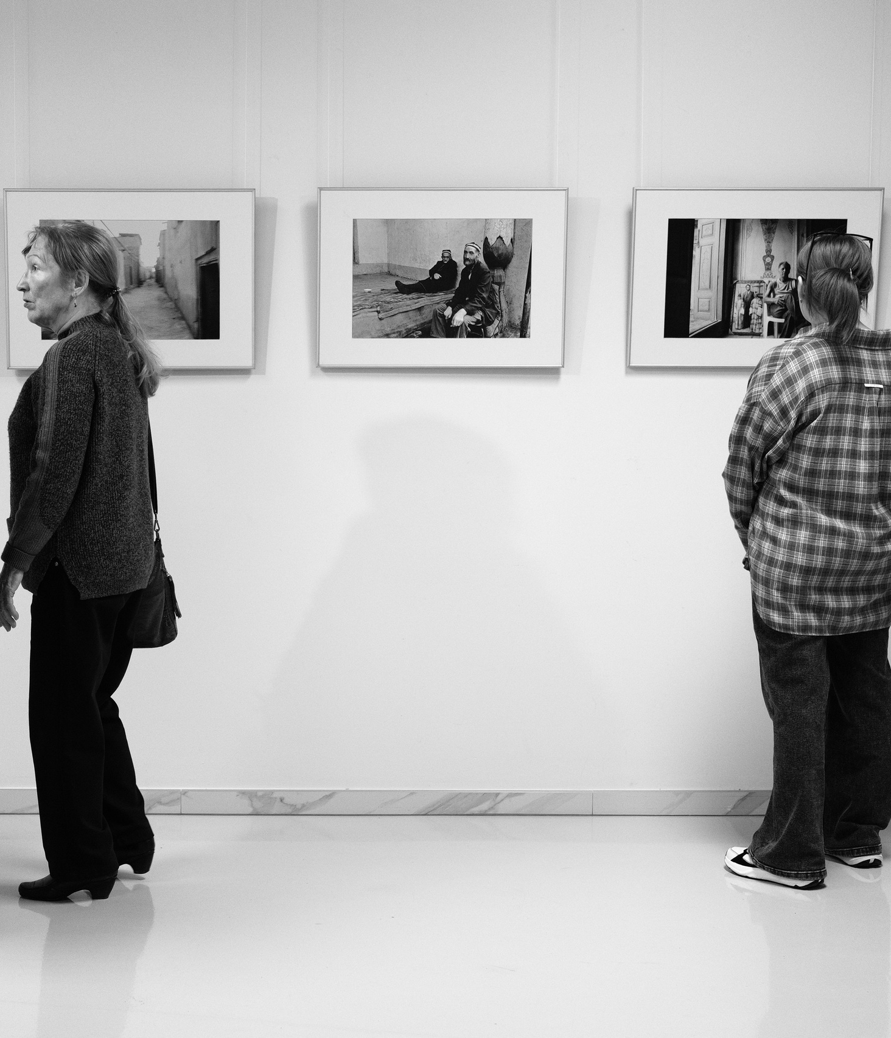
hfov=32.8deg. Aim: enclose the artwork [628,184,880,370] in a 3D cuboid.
[{"bbox_3d":[0.869,-0.676,4.256,0.700,0.500,0.025,0,7,0],"label":"artwork"}]

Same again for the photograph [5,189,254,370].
[{"bbox_3d":[-0.881,-0.671,4.256,0.700,0.500,0.025,0,7,0],"label":"photograph"}]

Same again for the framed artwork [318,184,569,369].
[{"bbox_3d":[-0.009,-0.674,4.256,0.700,0.500,0.025,0,7,0],"label":"framed artwork"}]

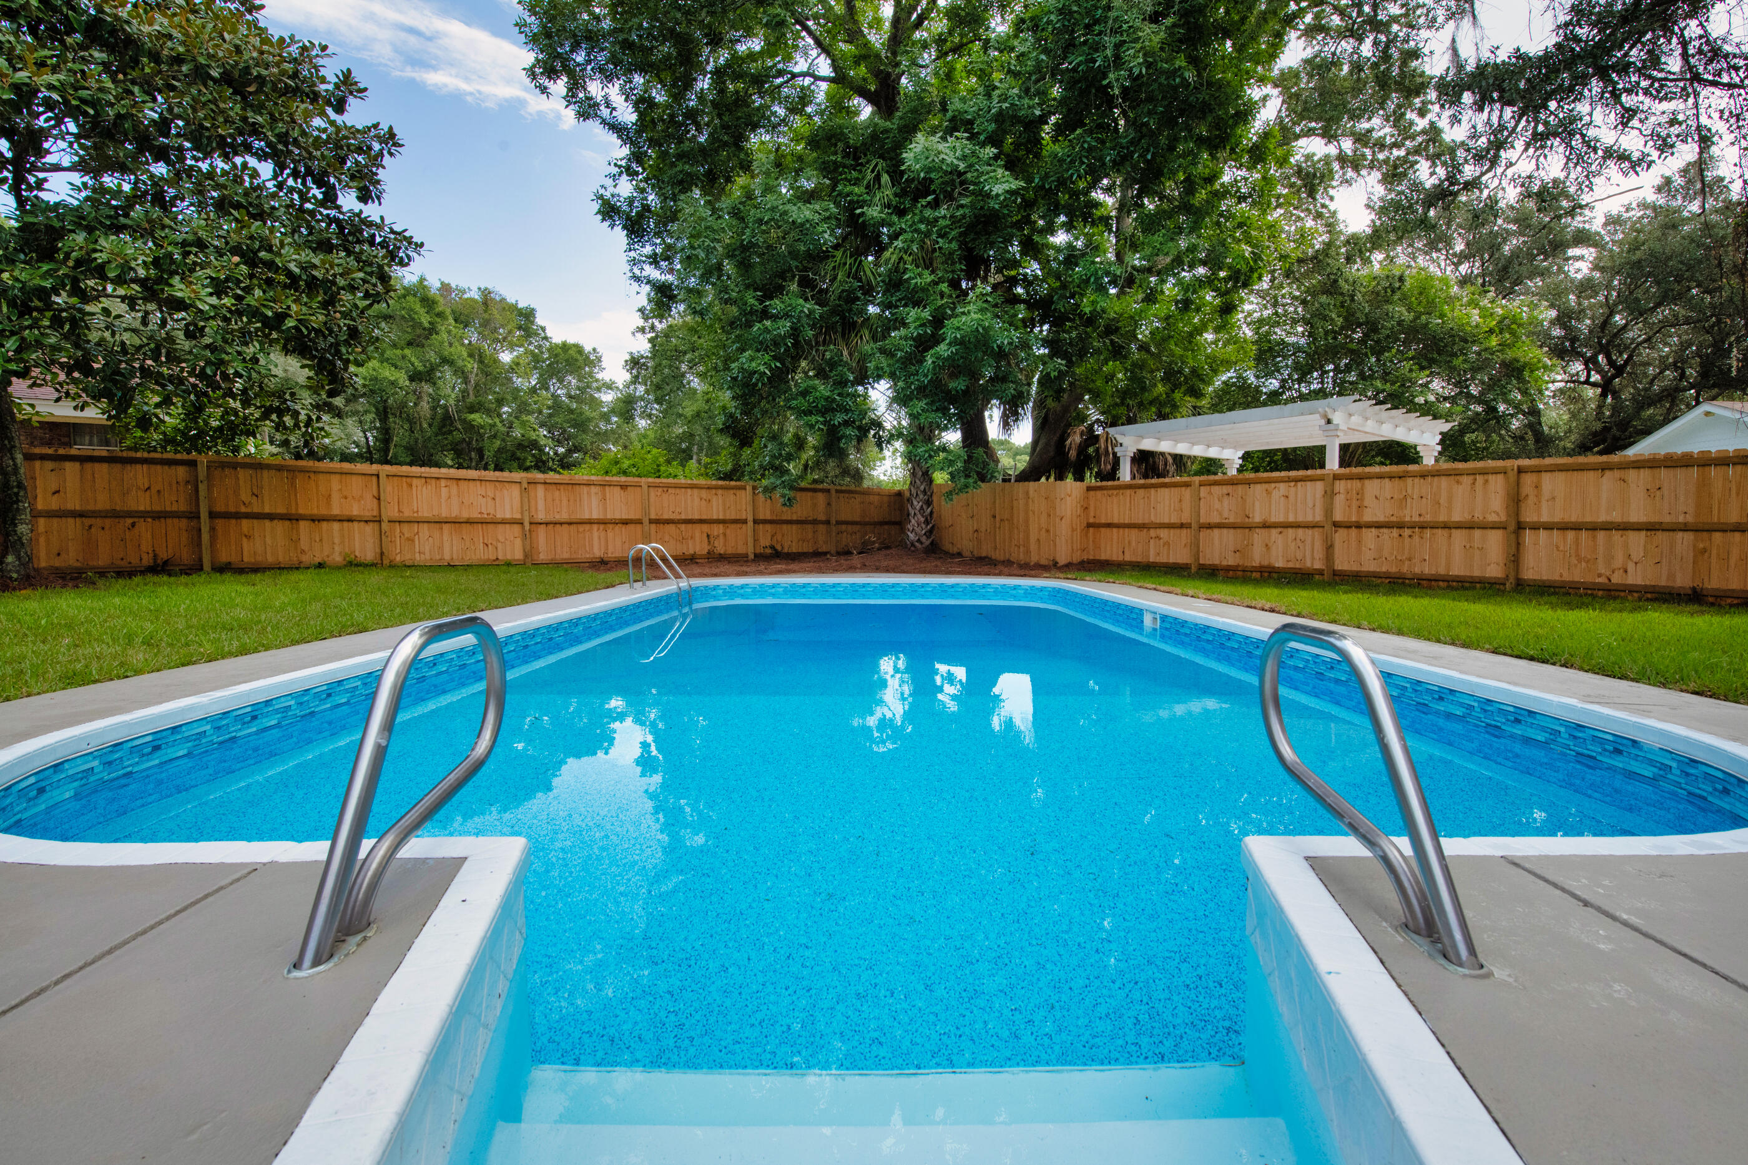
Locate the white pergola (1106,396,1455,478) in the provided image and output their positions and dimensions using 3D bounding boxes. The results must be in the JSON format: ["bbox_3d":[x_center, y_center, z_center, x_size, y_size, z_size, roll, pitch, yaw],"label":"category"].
[{"bbox_3d":[8.814,-1.860,17.188,5.509,3.150,5.261,-2,4,-36],"label":"white pergola"}]

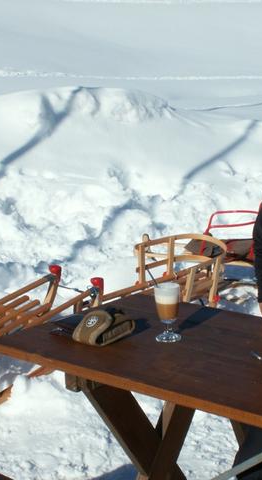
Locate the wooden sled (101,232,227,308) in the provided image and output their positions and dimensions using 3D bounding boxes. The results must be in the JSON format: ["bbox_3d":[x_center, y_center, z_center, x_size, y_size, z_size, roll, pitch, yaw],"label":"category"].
[{"bbox_3d":[0.130,0.268,4.719,0.350,0.445,0.870,18,22,38],"label":"wooden sled"}]

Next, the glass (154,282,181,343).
[{"bbox_3d":[0.096,0.185,2.524,0.067,0.143,0.067,-3,13,0],"label":"glass"}]

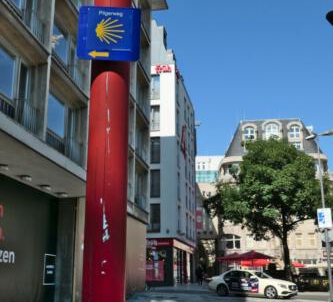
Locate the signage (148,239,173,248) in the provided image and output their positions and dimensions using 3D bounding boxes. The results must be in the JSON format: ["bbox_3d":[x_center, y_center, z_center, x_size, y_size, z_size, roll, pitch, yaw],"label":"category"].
[{"bbox_3d":[-0.569,7.637,40.097,2.400,0.720,0.200,-2,-15,9],"label":"signage"}]

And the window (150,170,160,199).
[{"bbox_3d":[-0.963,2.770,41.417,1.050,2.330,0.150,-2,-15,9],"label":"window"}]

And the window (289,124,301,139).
[{"bbox_3d":[17.486,-2.664,66.380,1.700,2.200,0.500,-2,-15,6],"label":"window"}]

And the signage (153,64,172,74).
[{"bbox_3d":[-0.315,-8.056,47.940,1.812,0.994,0.200,-3,-15,9],"label":"signage"}]

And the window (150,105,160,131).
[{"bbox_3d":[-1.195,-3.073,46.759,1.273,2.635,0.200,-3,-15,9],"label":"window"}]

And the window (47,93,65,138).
[{"bbox_3d":[-4.760,-1.516,20.744,0.150,1.550,1.950,-2,-15,9],"label":"window"}]

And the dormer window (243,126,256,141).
[{"bbox_3d":[11.449,-2.414,67.025,1.900,2.200,0.500,-2,-15,6],"label":"dormer window"}]

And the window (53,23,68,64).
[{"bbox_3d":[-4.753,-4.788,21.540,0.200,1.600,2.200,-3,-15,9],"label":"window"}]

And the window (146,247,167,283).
[{"bbox_3d":[-1.007,10.148,43.210,1.943,3.070,0.250,-3,-15,9],"label":"window"}]

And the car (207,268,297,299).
[{"bbox_3d":[4.650,7.264,26.627,4.930,1.470,1.860,-11,-18,35],"label":"car"}]

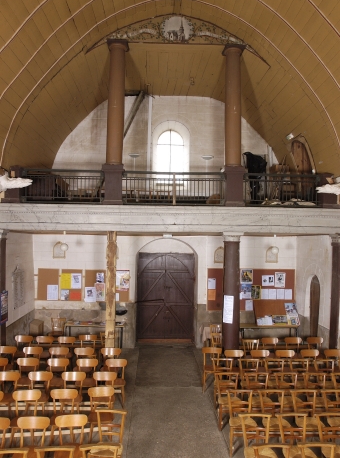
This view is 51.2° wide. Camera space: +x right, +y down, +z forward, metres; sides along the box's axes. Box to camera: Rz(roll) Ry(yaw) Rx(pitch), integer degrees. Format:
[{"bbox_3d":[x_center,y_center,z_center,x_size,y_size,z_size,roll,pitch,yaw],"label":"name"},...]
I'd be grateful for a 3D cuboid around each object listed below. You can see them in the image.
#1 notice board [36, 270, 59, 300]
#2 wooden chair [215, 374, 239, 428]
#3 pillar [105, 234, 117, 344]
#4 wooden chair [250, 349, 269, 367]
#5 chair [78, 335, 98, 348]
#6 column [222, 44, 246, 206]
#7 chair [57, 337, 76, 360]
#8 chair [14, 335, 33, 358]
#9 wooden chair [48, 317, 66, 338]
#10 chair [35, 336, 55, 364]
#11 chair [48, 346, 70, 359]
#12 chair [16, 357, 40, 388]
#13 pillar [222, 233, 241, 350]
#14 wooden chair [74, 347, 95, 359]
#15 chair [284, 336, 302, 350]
[{"bbox_3d":[-3.357,1.543,9.820,0.590,0.890,0.030,1,-2,-3],"label":"notice board"},{"bbox_3d":[0.998,2.893,5.948,0.430,0.790,0.450,1,-2,-3],"label":"wooden chair"},{"bbox_3d":[-1.286,1.673,7.756,0.210,3.238,0.210,1,-2,-3],"label":"pillar"},{"bbox_3d":[1.974,3.039,7.499,0.430,0.790,0.450,1,-1,-3],"label":"wooden chair"},{"bbox_3d":[-1.862,2.864,7.971,0.430,0.820,0.480,1,-2,-7],"label":"chair"},{"bbox_3d":[1.445,-2.325,8.190,0.470,3.652,0.470,1,-1,-3],"label":"column"},{"bbox_3d":[-2.323,2.864,7.820,0.430,0.820,0.480,1,-2,-5],"label":"chair"},{"bbox_3d":[-3.484,2.952,8.279,0.430,0.790,0.450,1,-1,-3],"label":"chair"},{"bbox_3d":[-3.021,2.864,9.454,0.430,0.860,0.470,1,-2,-3],"label":"wooden chair"},{"bbox_3d":[-2.958,2.945,8.223,0.420,0.780,0.470,1,-2,-3],"label":"chair"},{"bbox_3d":[-2.376,2.951,7.413,0.430,0.790,0.450,1,-1,-3],"label":"chair"},{"bbox_3d":[-2.758,2.925,6.702,0.430,0.790,0.450,1,-1,-3],"label":"chair"},{"bbox_3d":[1.363,1.725,7.838,0.420,3.275,0.420,1,-2,-3],"label":"pillar"},{"bbox_3d":[-1.739,2.850,7.050,0.430,0.820,0.480,1,-2,-6],"label":"wooden chair"},{"bbox_3d":[2.882,2.938,8.039,0.430,0.820,0.480,1,-2,-1],"label":"chair"}]

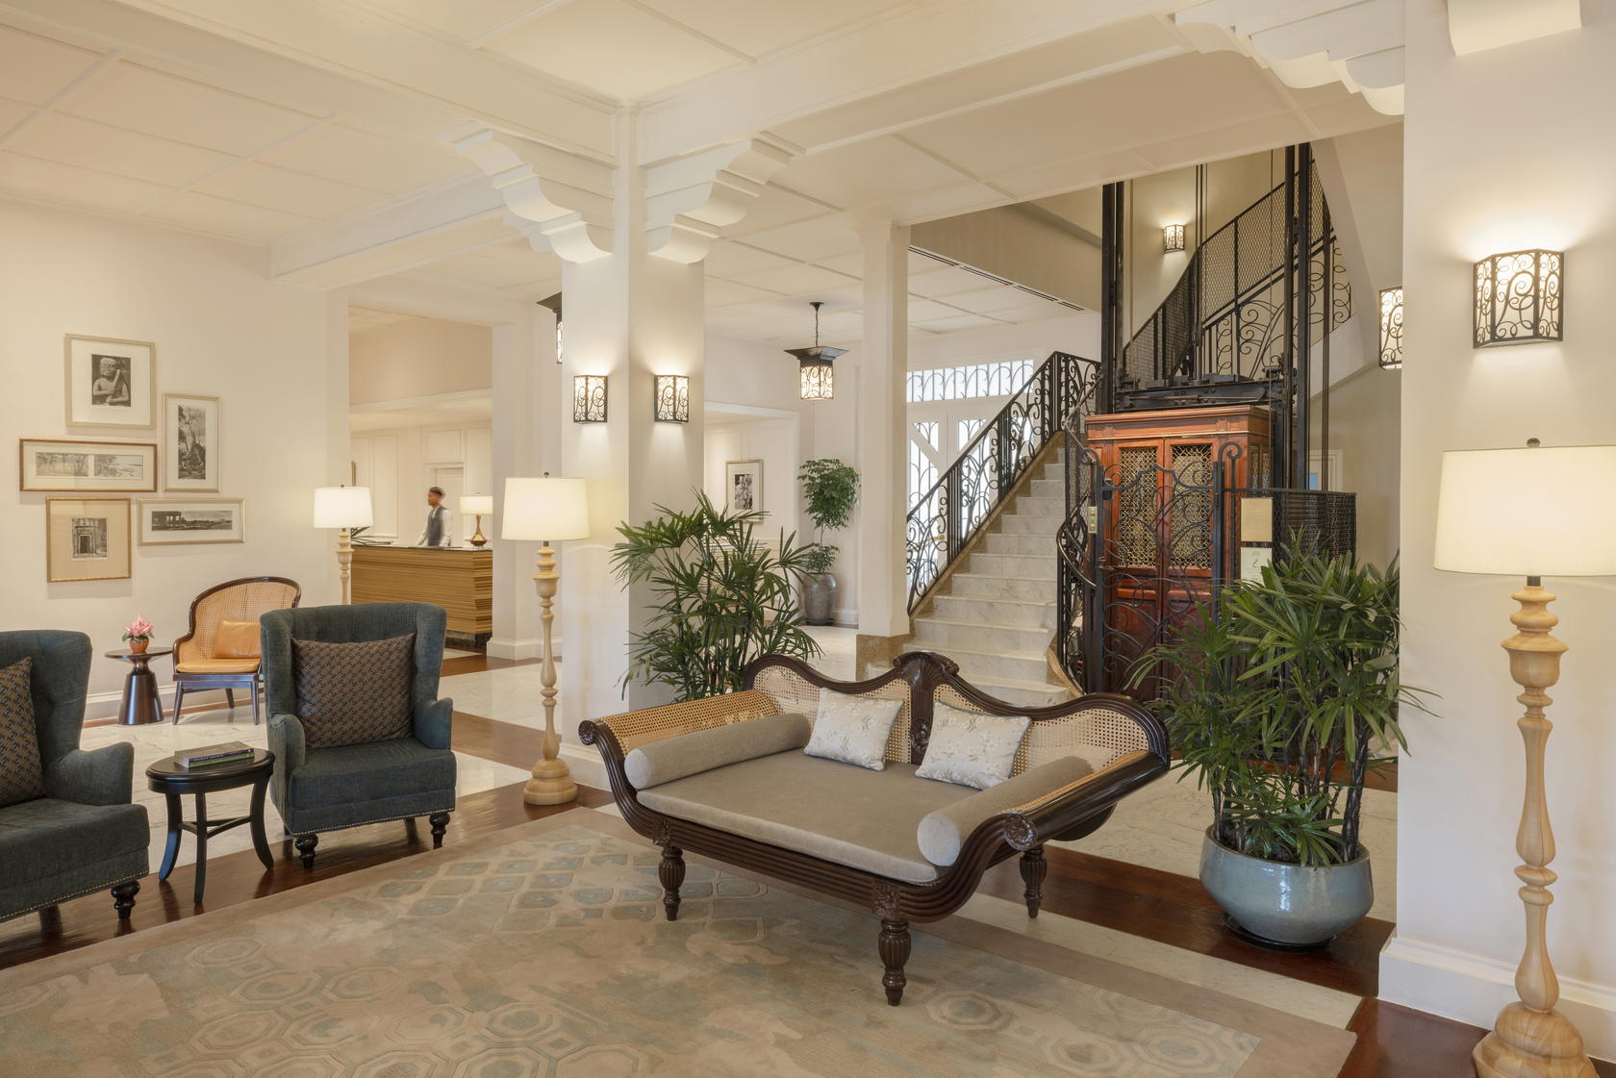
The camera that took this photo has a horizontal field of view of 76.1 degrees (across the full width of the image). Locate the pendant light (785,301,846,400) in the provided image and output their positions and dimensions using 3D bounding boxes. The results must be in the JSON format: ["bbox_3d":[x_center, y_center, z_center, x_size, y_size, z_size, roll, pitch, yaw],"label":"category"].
[{"bbox_3d":[0.087,-1.849,10.182,0.450,0.971,0.450,1,2,39],"label":"pendant light"}]

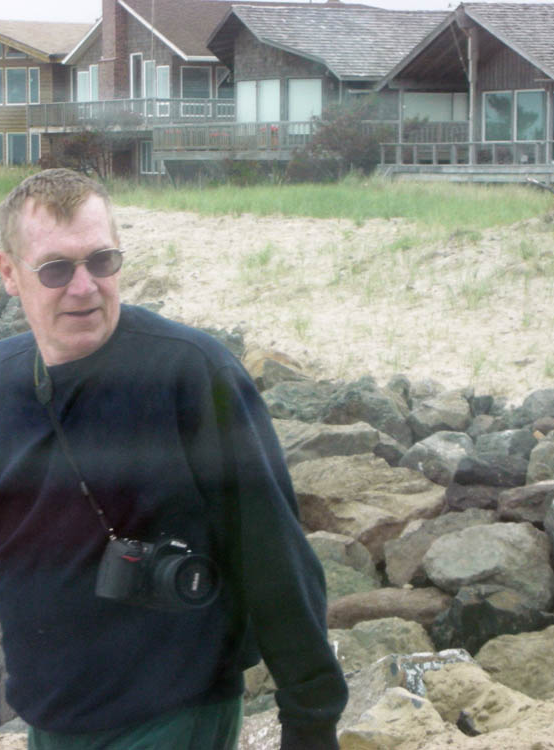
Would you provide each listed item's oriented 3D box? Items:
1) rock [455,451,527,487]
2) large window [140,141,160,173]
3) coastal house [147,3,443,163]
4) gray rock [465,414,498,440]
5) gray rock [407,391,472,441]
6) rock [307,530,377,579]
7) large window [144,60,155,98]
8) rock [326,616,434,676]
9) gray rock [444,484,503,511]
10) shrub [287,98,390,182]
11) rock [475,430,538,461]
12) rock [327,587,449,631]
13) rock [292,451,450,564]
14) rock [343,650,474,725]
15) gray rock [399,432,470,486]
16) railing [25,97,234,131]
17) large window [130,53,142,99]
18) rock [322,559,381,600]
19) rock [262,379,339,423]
[{"bbox_3d":[1.139,0.512,16.100,0.410,0.210,0.340,0,4,0],"label":"rock"},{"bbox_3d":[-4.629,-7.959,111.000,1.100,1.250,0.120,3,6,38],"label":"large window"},{"bbox_3d":[2.600,-9.850,106.400,12.000,5.700,8.800,-3,5,-33],"label":"coastal house"},{"bbox_3d":[1.126,0.294,16.700,0.190,0.150,0.170,0,5,0],"label":"gray rock"},{"bbox_3d":[0.916,0.234,17.100,0.370,0.280,0.320,0,5,0],"label":"gray rock"},{"bbox_3d":[0.260,0.762,12.600,0.340,0.240,0.320,0,4,0],"label":"rock"},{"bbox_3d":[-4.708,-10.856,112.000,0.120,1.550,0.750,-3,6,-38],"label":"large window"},{"bbox_3d":[0.365,0.956,10.600,0.380,0.240,0.340,0,4,0],"label":"rock"},{"bbox_3d":[0.917,0.582,14.300,0.310,0.180,0.280,0,4,0],"label":"gray rock"},{"bbox_3d":[1.865,-7.112,92.000,3.100,2.500,2.600,0,4,0],"label":"shrub"},{"bbox_3d":[1.311,0.422,17.400,0.380,0.240,0.340,0,4,0],"label":"rock"},{"bbox_3d":[0.408,0.877,11.300,0.460,0.200,0.340,0,4,0],"label":"rock"},{"bbox_3d":[0.397,0.590,13.300,0.700,0.440,0.580,0,4,0],"label":"rock"},{"bbox_3d":[0.477,1.137,11.000,0.480,0.300,0.420,0,4,0],"label":"rock"},{"bbox_3d":[0.862,0.462,16.600,0.390,0.290,0.360,0,4,0],"label":"gray rock"},{"bbox_3d":[-5.760,-10.132,118.200,3.300,1.150,14.000,-2,4,-23],"label":"railing"},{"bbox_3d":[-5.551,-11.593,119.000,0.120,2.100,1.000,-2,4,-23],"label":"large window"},{"bbox_3d":[0.296,0.836,12.400,0.280,0.200,0.260,0,4,0],"label":"rock"},{"bbox_3d":[0.138,0.155,17.800,0.460,0.270,0.360,0,5,0],"label":"rock"}]

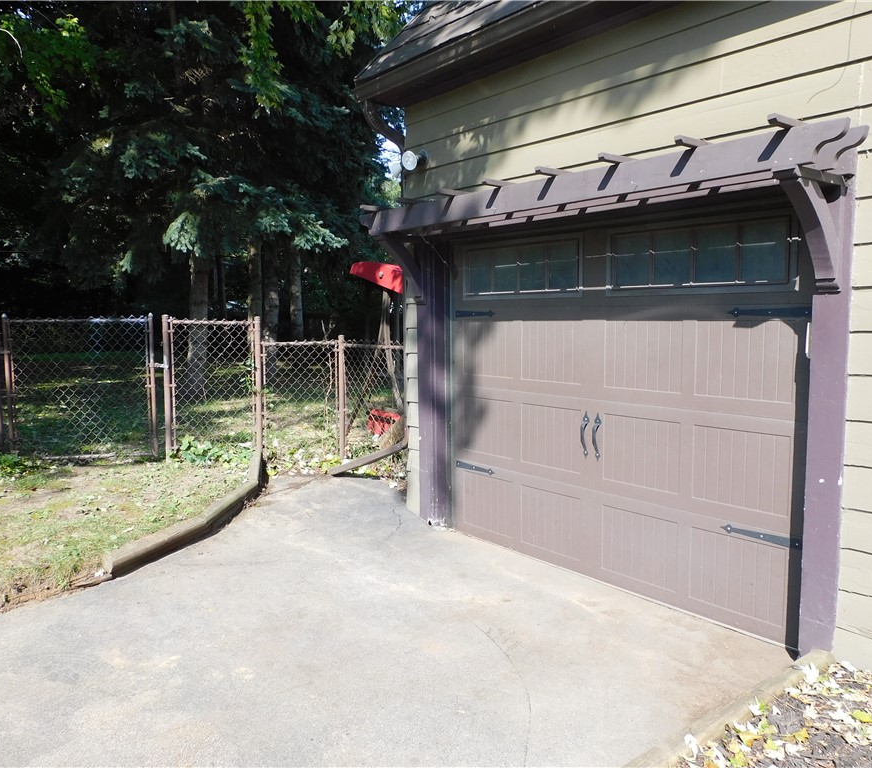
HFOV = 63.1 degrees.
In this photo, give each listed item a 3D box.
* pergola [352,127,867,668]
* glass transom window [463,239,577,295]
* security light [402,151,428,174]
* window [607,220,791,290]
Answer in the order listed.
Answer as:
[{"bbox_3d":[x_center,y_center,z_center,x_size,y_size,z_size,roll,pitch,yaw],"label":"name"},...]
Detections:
[{"bbox_3d":[0.598,0.057,3.843,0.610,2.282,3.049,-5,7,-40],"label":"pergola"},{"bbox_3d":[0.519,-0.725,4.495,0.040,0.306,0.965,-5,7,-40],"label":"glass transom window"},{"bbox_3d":[-0.130,-1.538,4.867,0.183,0.163,0.140,-5,7,-40],"label":"security light"},{"bbox_3d":[1.289,-0.640,3.578,0.040,0.306,0.970,-5,7,-40],"label":"window"}]

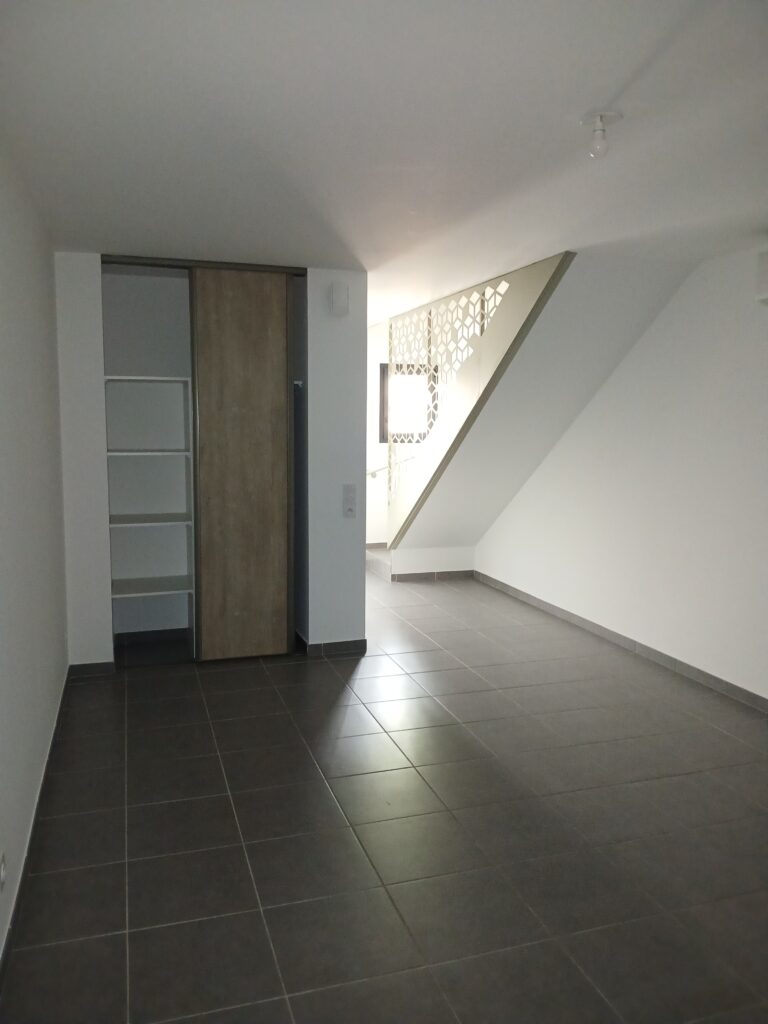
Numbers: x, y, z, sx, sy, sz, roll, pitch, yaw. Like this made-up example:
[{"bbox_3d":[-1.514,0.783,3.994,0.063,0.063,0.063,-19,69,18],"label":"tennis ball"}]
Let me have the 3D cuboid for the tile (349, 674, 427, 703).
[{"bbox_3d":[0.021,1.044,4.510,0.412,0.012,0.404,-1,7,-18],"label":"tile"}]

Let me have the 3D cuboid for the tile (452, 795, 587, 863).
[{"bbox_3d":[0.527,1.234,2.986,0.412,0.012,0.404,-1,7,-18],"label":"tile"}]

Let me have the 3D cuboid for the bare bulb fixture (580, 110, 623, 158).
[{"bbox_3d":[0.683,-1.179,2.425,0.125,0.120,0.125,1,7,0],"label":"bare bulb fixture"}]

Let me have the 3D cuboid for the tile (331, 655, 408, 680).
[{"bbox_3d":[-0.108,1.046,5.123,0.430,0.010,0.430,-2,7,-18],"label":"tile"}]

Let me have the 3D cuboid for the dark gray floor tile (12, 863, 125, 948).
[{"bbox_3d":[-1.002,1.273,2.483,0.321,0.012,0.404,-1,7,-18],"label":"dark gray floor tile"}]

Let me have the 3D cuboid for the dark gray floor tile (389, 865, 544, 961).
[{"bbox_3d":[0.273,1.329,2.551,0.430,0.010,0.430,-2,7,-18],"label":"dark gray floor tile"}]

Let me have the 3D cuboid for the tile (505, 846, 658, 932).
[{"bbox_3d":[0.660,1.288,2.623,0.414,0.010,0.414,-2,7,-18],"label":"tile"}]

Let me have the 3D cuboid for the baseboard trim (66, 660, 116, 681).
[{"bbox_3d":[-1.873,1.009,4.938,0.279,0.080,0.012,-2,7,-18],"label":"baseboard trim"}]

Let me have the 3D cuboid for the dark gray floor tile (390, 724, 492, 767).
[{"bbox_3d":[0.287,1.182,3.903,0.430,0.010,0.430,-2,7,-18],"label":"dark gray floor tile"}]

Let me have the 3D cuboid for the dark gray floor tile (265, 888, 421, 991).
[{"bbox_3d":[-0.133,1.311,2.368,0.414,0.010,0.414,-2,7,-18],"label":"dark gray floor tile"}]

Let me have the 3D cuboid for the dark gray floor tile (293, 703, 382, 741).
[{"bbox_3d":[-0.244,1.096,3.980,0.405,0.012,0.405,-2,7,-18],"label":"dark gray floor tile"}]

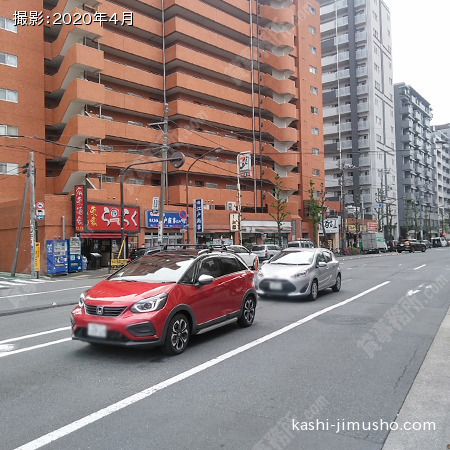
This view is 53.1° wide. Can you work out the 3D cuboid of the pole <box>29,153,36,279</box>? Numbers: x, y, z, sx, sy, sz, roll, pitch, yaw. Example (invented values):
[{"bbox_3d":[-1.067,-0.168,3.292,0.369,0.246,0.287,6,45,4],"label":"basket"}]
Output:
[{"bbox_3d":[-9.490,-0.450,22.300,0.260,6.200,0.260,-2,-2,31],"label":"pole"}]

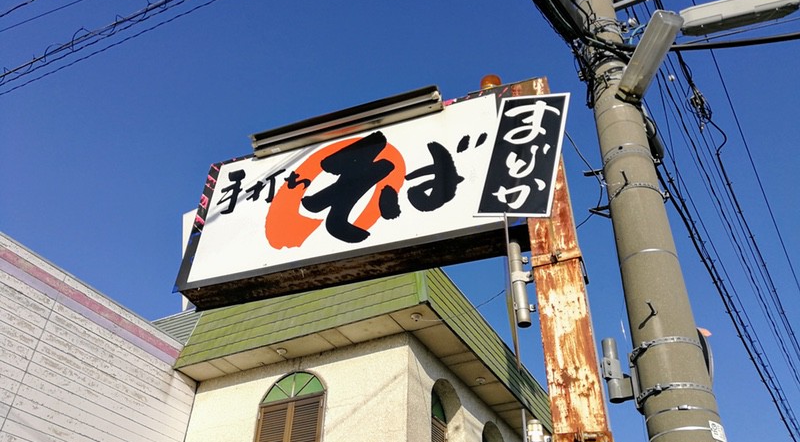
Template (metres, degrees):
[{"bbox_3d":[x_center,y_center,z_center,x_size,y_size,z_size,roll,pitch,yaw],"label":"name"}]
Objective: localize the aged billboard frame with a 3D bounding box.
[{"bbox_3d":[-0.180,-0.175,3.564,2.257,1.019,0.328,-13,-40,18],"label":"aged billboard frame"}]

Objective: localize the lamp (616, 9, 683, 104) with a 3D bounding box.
[{"bbox_3d":[1.579,-1.032,3.950,0.135,0.115,0.600,6,-43,-6],"label":"lamp"}]

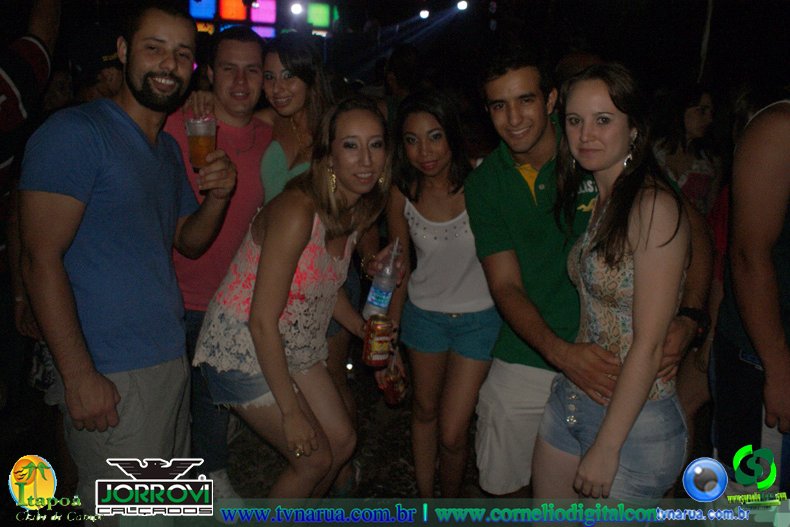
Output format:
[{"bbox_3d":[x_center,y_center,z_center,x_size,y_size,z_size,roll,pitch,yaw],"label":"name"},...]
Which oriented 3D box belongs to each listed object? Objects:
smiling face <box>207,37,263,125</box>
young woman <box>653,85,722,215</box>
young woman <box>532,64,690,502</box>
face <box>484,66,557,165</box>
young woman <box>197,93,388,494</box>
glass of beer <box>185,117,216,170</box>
[{"bbox_3d":[-0.439,-0.504,1.640,0.160,0.225,0.180,-3,14,-20],"label":"smiling face"},{"bbox_3d":[1.199,0.066,2.598,0.430,1.620,0.280,5,13,7],"label":"young woman"},{"bbox_3d":[0.480,0.384,1.436,0.300,1.640,0.430,-8,16,-29],"label":"young woman"},{"bbox_3d":[0.293,-0.352,1.390,0.165,0.220,0.180,-7,13,21],"label":"face"},{"bbox_3d":[-0.290,0.345,1.673,0.540,1.550,0.460,11,18,39],"label":"young woman"},{"bbox_3d":[-0.457,-0.281,1.400,0.073,0.120,0.073,-1,13,-18],"label":"glass of beer"}]

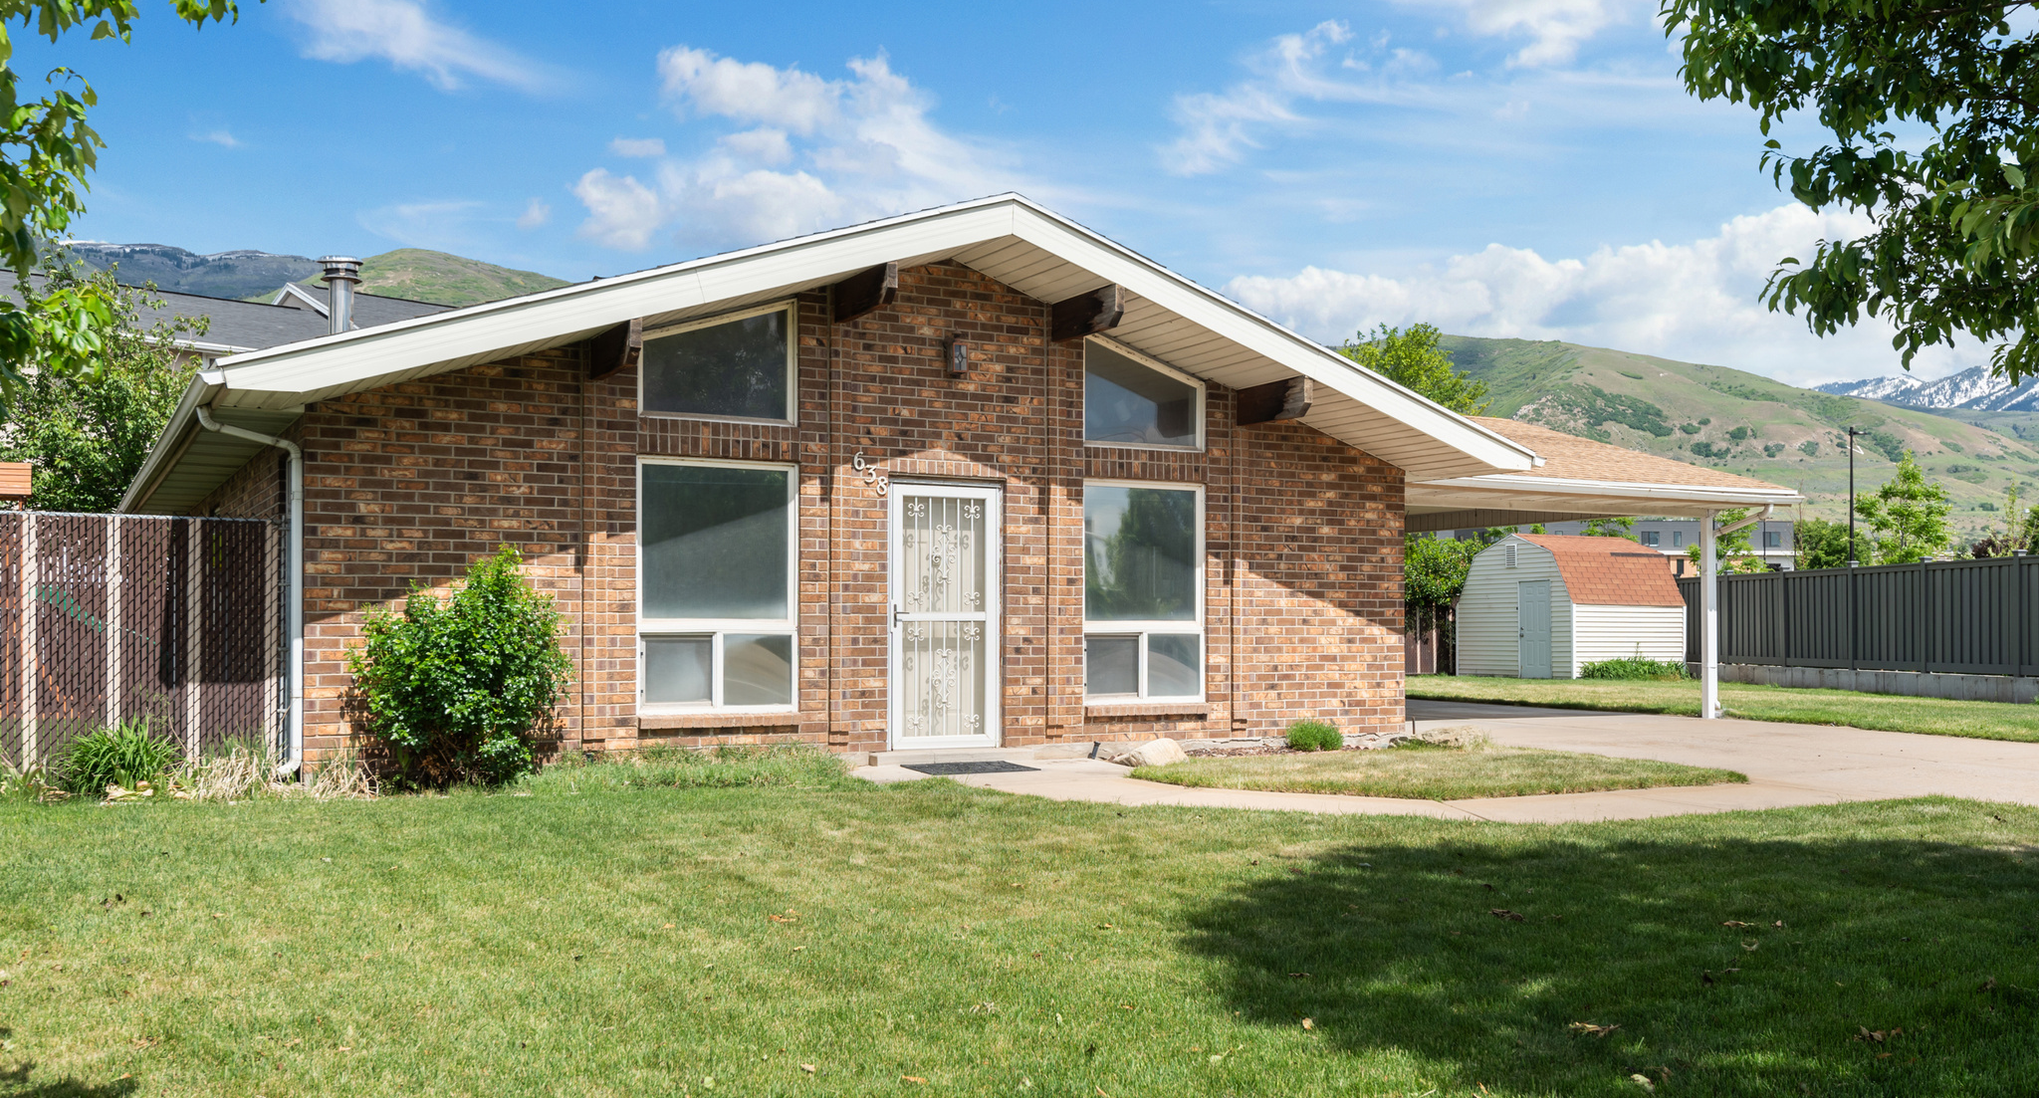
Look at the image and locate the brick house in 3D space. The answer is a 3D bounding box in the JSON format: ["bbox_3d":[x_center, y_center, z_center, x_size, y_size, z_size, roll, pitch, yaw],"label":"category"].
[{"bbox_3d":[-1.537,-0.176,19.860,15.445,4.198,14.200,1,-2,-29],"label":"brick house"}]

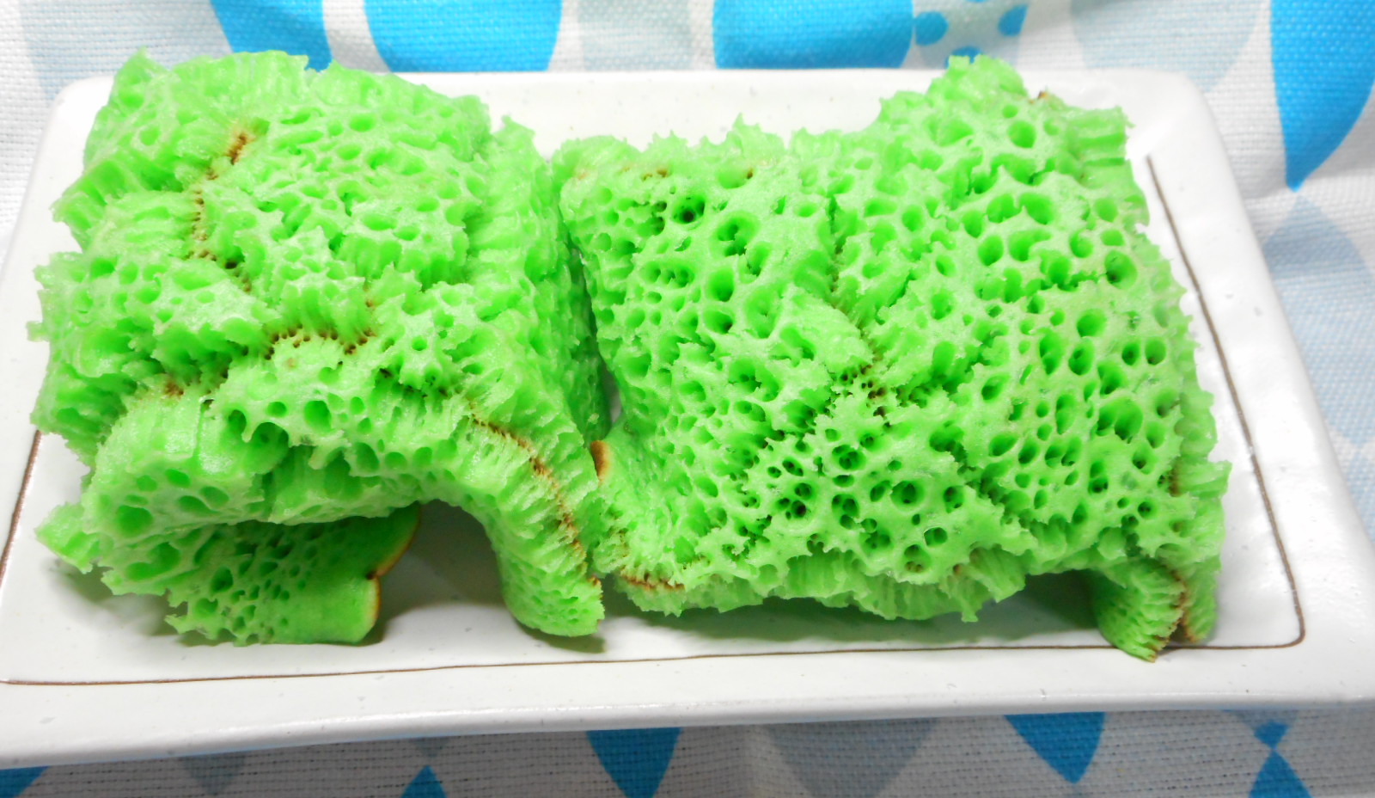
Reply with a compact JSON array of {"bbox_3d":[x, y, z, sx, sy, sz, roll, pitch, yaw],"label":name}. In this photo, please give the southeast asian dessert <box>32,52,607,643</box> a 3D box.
[{"bbox_3d":[-0.050,-0.009,0.216,0.076,0.048,0.081,-1,57,-2],"label":"southeast asian dessert"}]

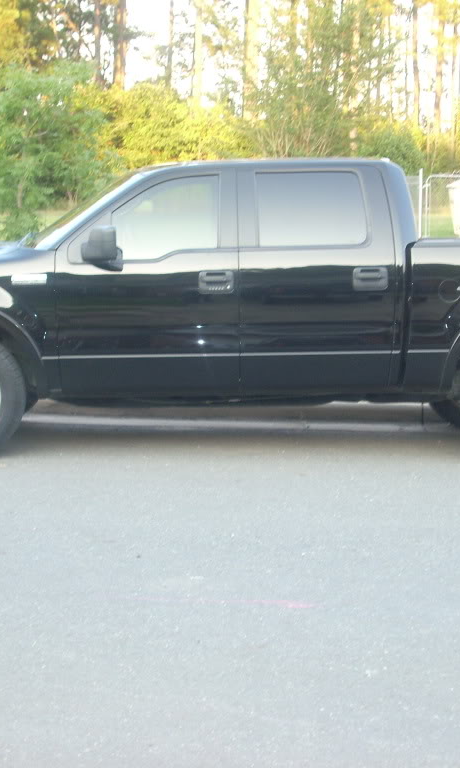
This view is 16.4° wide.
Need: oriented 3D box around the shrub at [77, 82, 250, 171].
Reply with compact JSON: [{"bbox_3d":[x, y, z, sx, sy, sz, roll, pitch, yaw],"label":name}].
[{"bbox_3d":[-1.956,-7.434,50.000,5.200,3.900,4.000,1,7,-3],"label":"shrub"}]

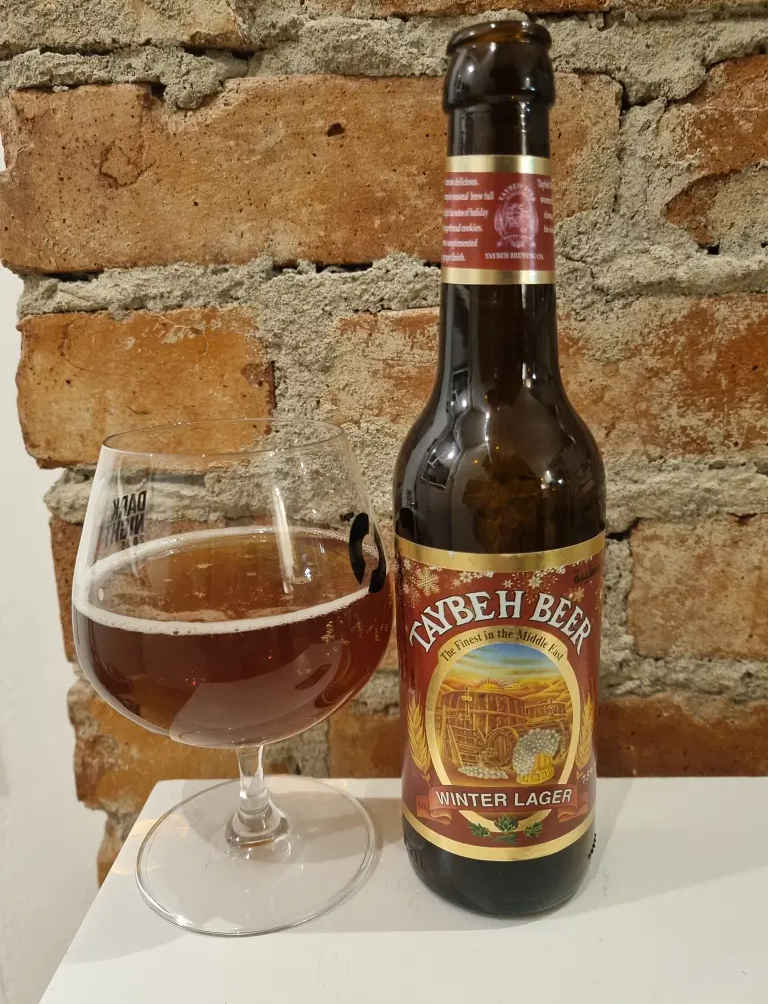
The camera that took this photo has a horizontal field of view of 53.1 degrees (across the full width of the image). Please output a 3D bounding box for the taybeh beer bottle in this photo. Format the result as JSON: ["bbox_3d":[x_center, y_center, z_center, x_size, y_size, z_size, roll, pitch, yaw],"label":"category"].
[{"bbox_3d":[0.033,0.000,0.224,0.061,0.242,0.061,0,14,6],"label":"taybeh beer bottle"}]

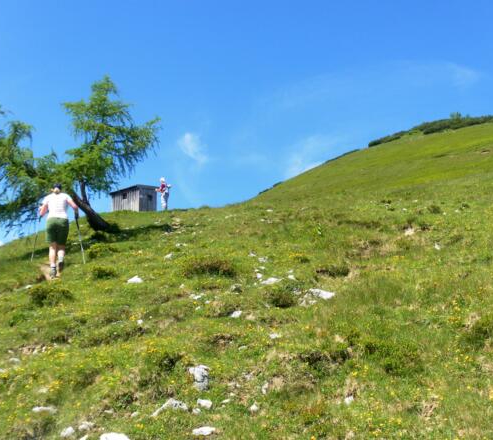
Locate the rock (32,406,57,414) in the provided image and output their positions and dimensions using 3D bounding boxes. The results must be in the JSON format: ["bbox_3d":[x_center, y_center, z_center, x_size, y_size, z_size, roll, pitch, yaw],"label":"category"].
[{"bbox_3d":[-1.362,1.284,4.000,0.175,0.060,0.120,0,-12,0],"label":"rock"}]

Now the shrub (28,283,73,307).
[{"bbox_3d":[-2.642,1.018,8.000,0.620,0.280,0.500,0,-12,0],"label":"shrub"}]

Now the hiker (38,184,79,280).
[{"bbox_3d":[-3.295,0.202,10.400,0.700,1.670,0.580,1,-12,-7],"label":"hiker"}]

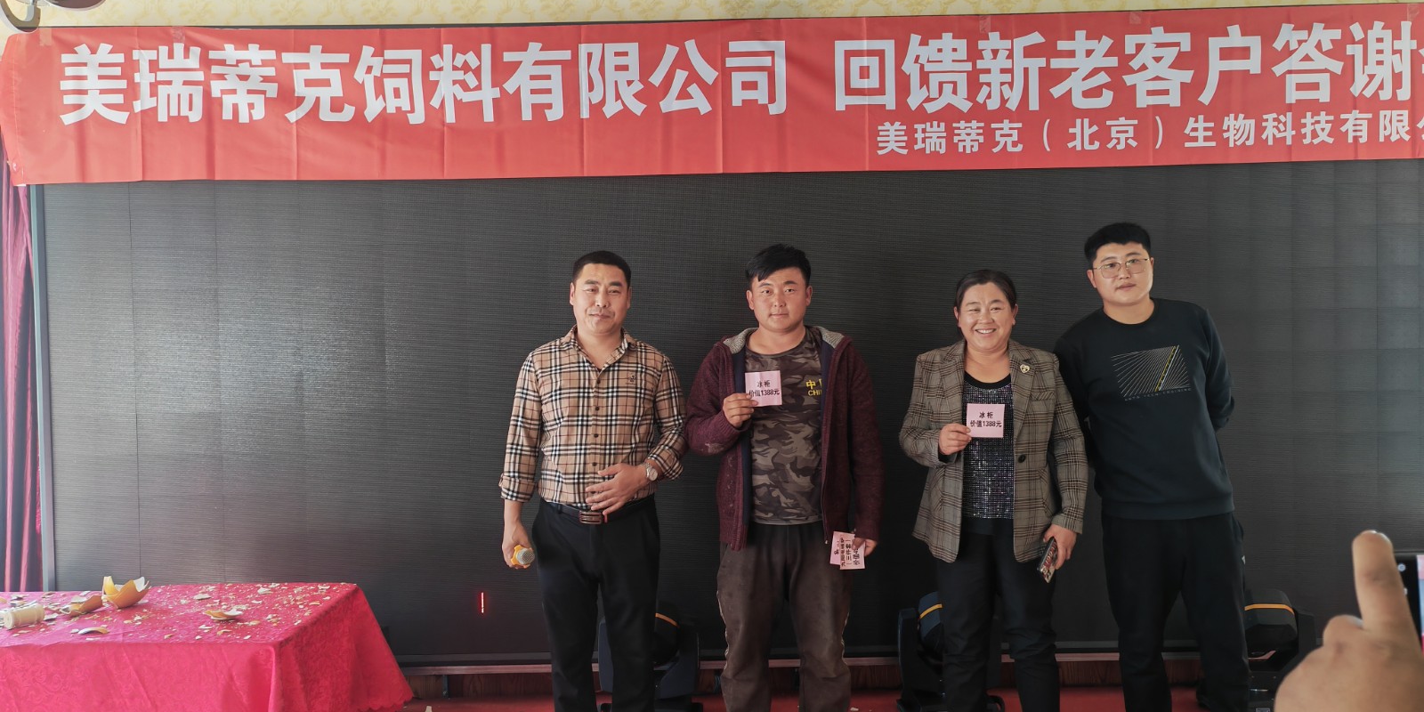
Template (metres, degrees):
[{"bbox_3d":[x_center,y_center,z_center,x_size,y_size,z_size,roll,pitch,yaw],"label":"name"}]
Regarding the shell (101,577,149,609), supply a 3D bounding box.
[{"bbox_3d":[-1.532,0.614,2.900,0.122,0.072,0.105,-2,2,-27],"label":"shell"}]

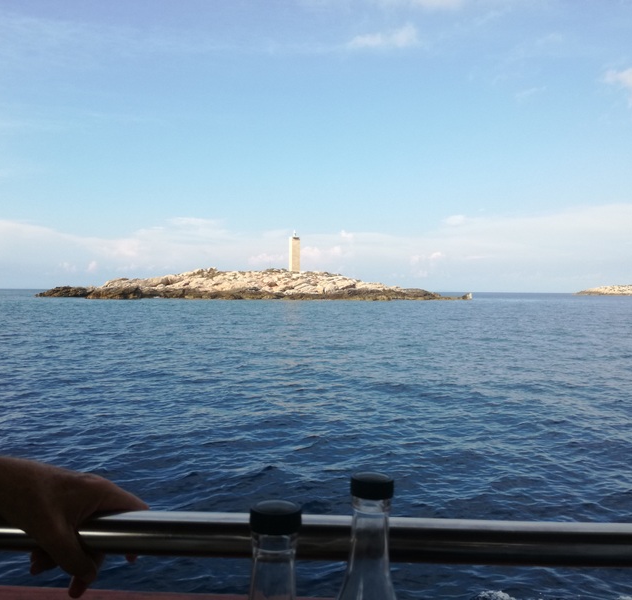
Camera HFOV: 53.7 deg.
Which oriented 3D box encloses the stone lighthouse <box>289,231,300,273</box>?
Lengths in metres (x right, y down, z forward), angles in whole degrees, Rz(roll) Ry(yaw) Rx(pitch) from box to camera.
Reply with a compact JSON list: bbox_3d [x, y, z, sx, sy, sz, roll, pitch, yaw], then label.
[{"bbox_3d":[-5.748,-13.213,170.000,2.250,11.400,2.250,0,1,-24],"label":"stone lighthouse"}]

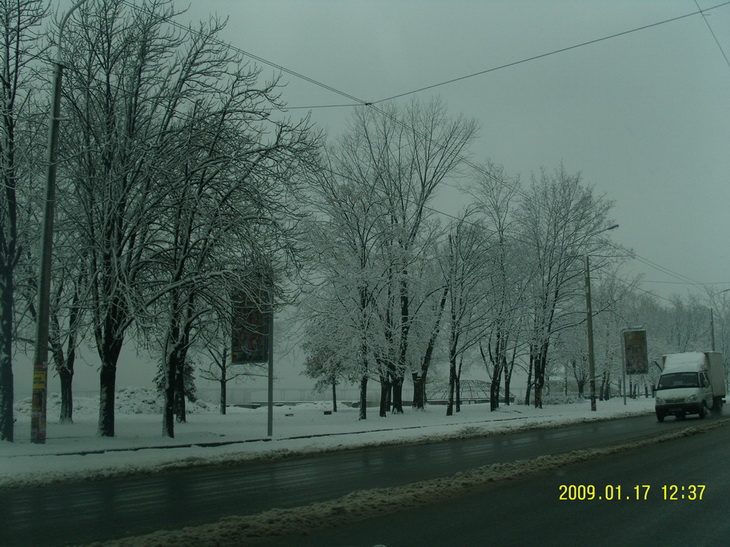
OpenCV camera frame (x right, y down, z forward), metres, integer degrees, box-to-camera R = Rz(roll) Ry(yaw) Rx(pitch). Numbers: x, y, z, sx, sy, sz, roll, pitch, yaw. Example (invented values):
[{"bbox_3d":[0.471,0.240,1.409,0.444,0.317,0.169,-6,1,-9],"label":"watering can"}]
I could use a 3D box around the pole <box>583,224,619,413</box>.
[{"bbox_3d":[12.916,2.433,43.192,2.000,9.900,0.360,-6,-10,36],"label":"pole"}]

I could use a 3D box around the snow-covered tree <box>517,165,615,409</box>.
[{"bbox_3d":[11.591,0.643,47.484,5.700,14.500,5.600,0,-8,0],"label":"snow-covered tree"}]

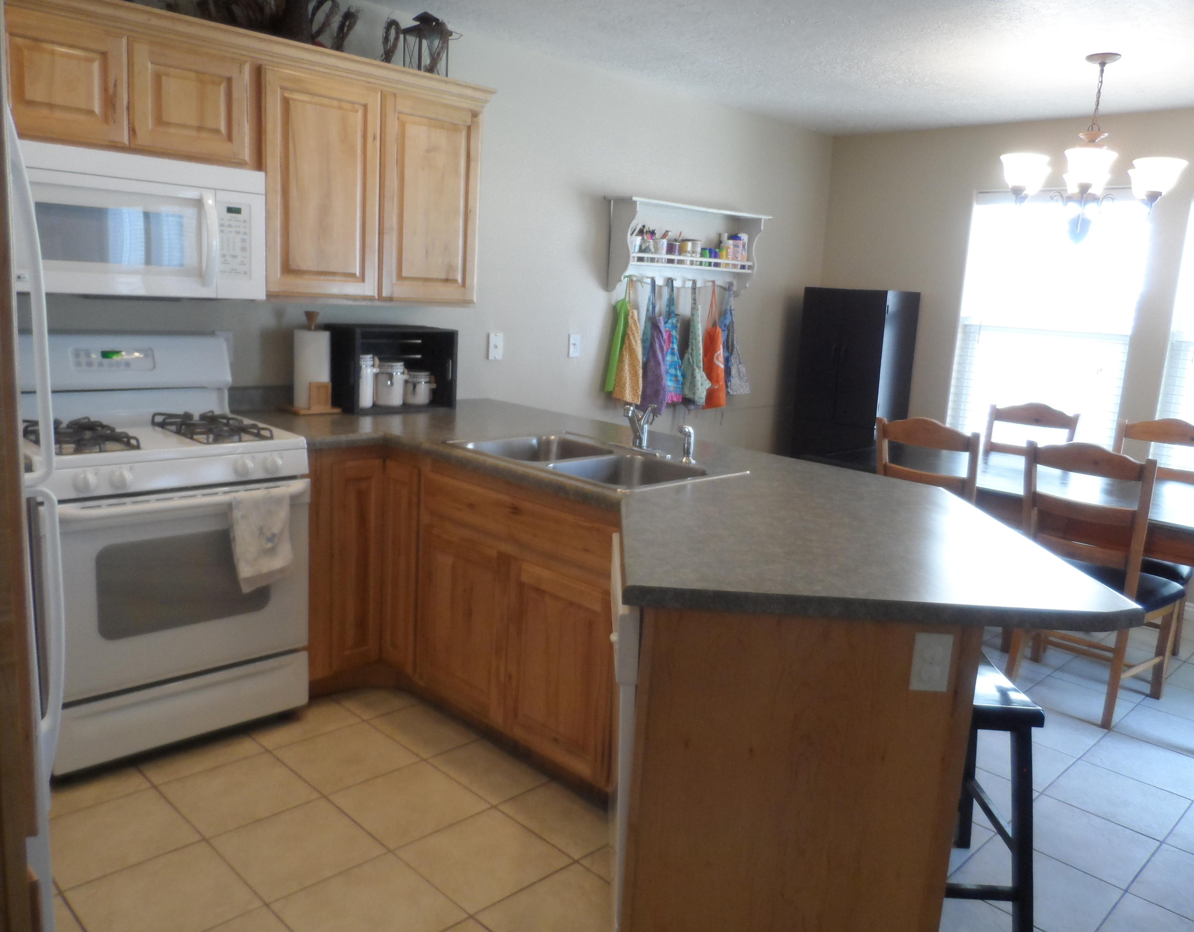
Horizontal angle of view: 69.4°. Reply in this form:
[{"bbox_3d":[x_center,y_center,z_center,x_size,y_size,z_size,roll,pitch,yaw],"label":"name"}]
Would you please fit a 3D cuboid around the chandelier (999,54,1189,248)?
[{"bbox_3d":[1.975,-1.258,3.466,0.660,0.690,0.660,-6,14,-44],"label":"chandelier"}]

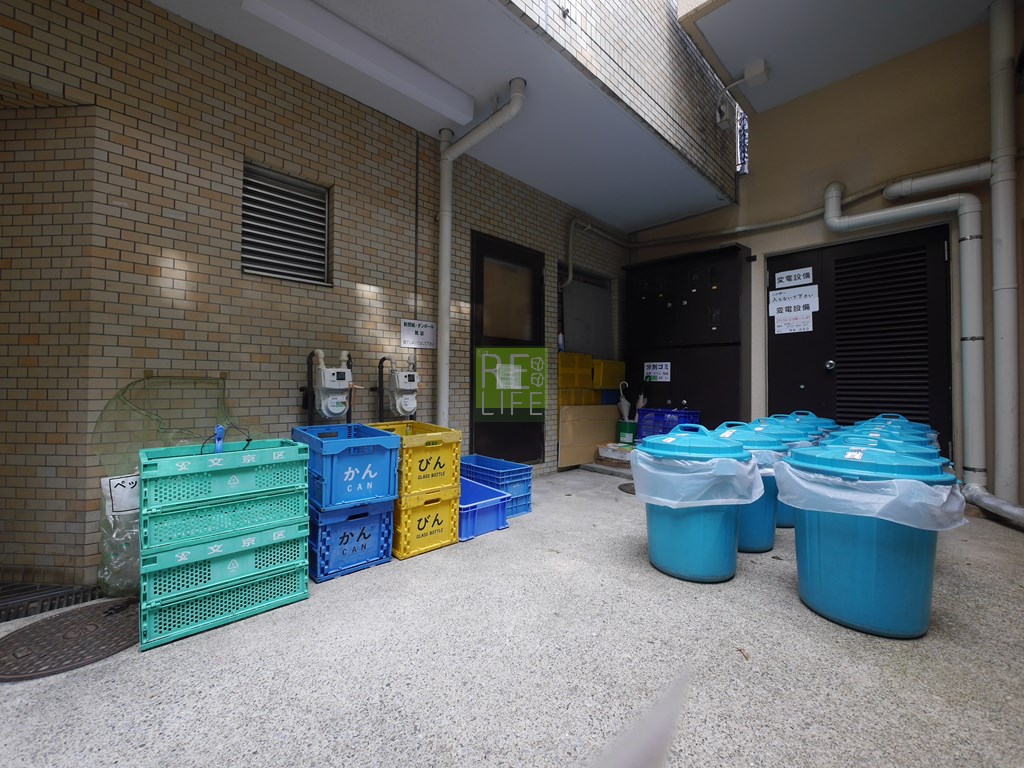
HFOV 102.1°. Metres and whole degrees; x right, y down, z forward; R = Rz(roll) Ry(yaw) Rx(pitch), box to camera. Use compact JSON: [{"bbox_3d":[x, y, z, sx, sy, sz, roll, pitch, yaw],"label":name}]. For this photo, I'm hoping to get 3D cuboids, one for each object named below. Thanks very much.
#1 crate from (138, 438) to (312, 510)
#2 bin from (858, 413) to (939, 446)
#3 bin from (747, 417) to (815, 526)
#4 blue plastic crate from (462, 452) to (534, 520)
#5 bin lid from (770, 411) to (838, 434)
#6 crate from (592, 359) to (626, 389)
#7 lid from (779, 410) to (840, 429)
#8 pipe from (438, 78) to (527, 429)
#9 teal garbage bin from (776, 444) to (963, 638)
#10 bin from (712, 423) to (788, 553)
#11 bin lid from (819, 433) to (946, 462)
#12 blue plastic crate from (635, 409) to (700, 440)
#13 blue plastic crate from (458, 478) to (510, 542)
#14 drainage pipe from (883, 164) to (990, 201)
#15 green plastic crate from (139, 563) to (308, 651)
[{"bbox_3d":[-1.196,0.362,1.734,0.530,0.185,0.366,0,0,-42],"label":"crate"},{"bbox_3d":[2.915,0.570,3.168,0.530,0.670,0.530,1,-1,-44],"label":"bin"},{"bbox_3d":[1.740,0.567,2.829,0.535,0.700,0.535,1,-1,-44],"label":"bin"},{"bbox_3d":[-0.183,0.739,3.049,0.610,0.320,0.310,0,0,44],"label":"blue plastic crate"},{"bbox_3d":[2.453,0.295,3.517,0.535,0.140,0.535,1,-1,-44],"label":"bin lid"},{"bbox_3d":[1.085,-0.097,4.820,0.500,0.325,0.370,1,-1,-44],"label":"crate"},{"bbox_3d":[2.559,0.304,3.641,0.570,0.130,0.570,1,-1,-44],"label":"lid"},{"bbox_3d":[-0.234,-0.508,2.853,0.110,2.800,0.835,1,-1,-44],"label":"pipe"},{"bbox_3d":[1.371,0.553,1.639,0.550,0.685,0.550,1,-1,-43],"label":"teal garbage bin"},{"bbox_3d":[1.309,0.562,2.452,0.535,0.700,0.535,1,-1,-44],"label":"bin"},{"bbox_3d":[1.933,0.312,2.166,0.535,0.140,0.535,1,-1,-44],"label":"bin lid"},{"bbox_3d":[1.575,0.425,4.057,0.575,0.340,0.380,0,-1,35],"label":"blue plastic crate"},{"bbox_3d":[-0.360,0.810,2.758,0.395,0.200,0.620,1,-1,-43],"label":"blue plastic crate"},{"bbox_3d":[3.230,-1.540,3.163,0.140,0.120,0.573,1,-1,-44],"label":"drainage pipe"},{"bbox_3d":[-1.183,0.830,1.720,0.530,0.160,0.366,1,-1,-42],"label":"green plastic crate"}]

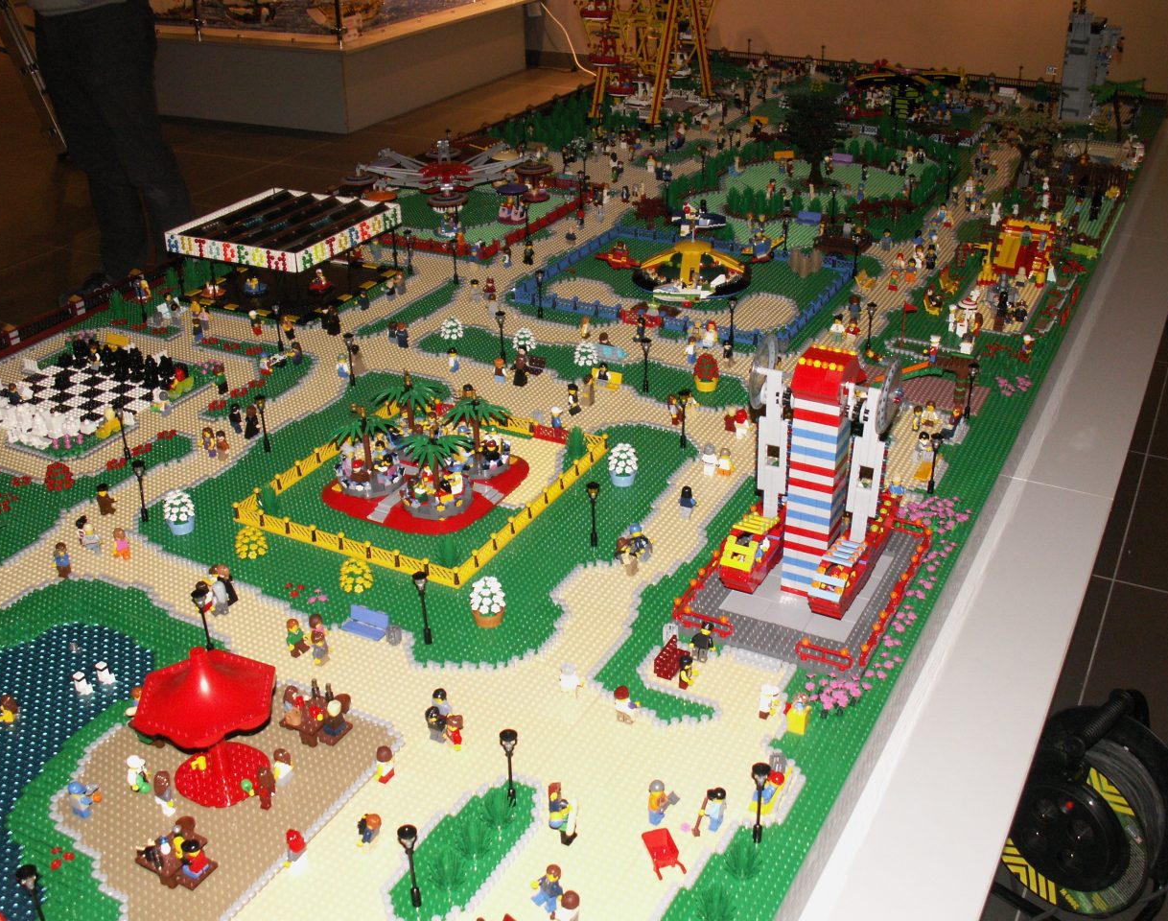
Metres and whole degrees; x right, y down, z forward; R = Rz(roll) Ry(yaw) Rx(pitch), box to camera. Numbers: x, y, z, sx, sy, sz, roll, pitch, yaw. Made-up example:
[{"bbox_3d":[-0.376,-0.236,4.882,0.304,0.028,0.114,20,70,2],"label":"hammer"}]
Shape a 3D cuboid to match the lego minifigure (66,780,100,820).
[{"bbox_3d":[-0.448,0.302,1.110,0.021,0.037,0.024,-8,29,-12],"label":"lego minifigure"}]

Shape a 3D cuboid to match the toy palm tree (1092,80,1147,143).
[{"bbox_3d":[1.297,-0.844,3.005,0.130,0.145,0.130,13,32,25],"label":"toy palm tree"}]

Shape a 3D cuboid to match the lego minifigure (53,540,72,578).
[{"bbox_3d":[-0.590,0.113,1.403,0.025,0.042,0.017,-2,28,-2],"label":"lego minifigure"}]

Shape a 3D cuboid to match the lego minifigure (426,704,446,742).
[{"bbox_3d":[-0.141,0.251,1.184,0.024,0.041,0.016,13,32,25],"label":"lego minifigure"}]

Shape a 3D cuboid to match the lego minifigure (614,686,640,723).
[{"bbox_3d":[0.041,0.235,1.205,0.026,0.040,0.016,13,32,25],"label":"lego minifigure"}]

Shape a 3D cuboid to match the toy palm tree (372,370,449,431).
[{"bbox_3d":[-0.227,-0.070,1.632,0.095,0.090,0.095,0,28,0],"label":"toy palm tree"}]

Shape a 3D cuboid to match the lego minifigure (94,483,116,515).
[{"bbox_3d":[-0.608,0.048,1.573,0.019,0.042,0.024,13,32,25],"label":"lego minifigure"}]

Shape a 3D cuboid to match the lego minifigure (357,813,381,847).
[{"bbox_3d":[-0.183,0.314,1.059,0.019,0.034,0.023,7,30,16],"label":"lego minifigure"}]

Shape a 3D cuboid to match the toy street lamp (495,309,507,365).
[{"bbox_3d":[-0.125,-0.187,1.904,0.016,0.082,0.016,13,31,24],"label":"toy street lamp"}]

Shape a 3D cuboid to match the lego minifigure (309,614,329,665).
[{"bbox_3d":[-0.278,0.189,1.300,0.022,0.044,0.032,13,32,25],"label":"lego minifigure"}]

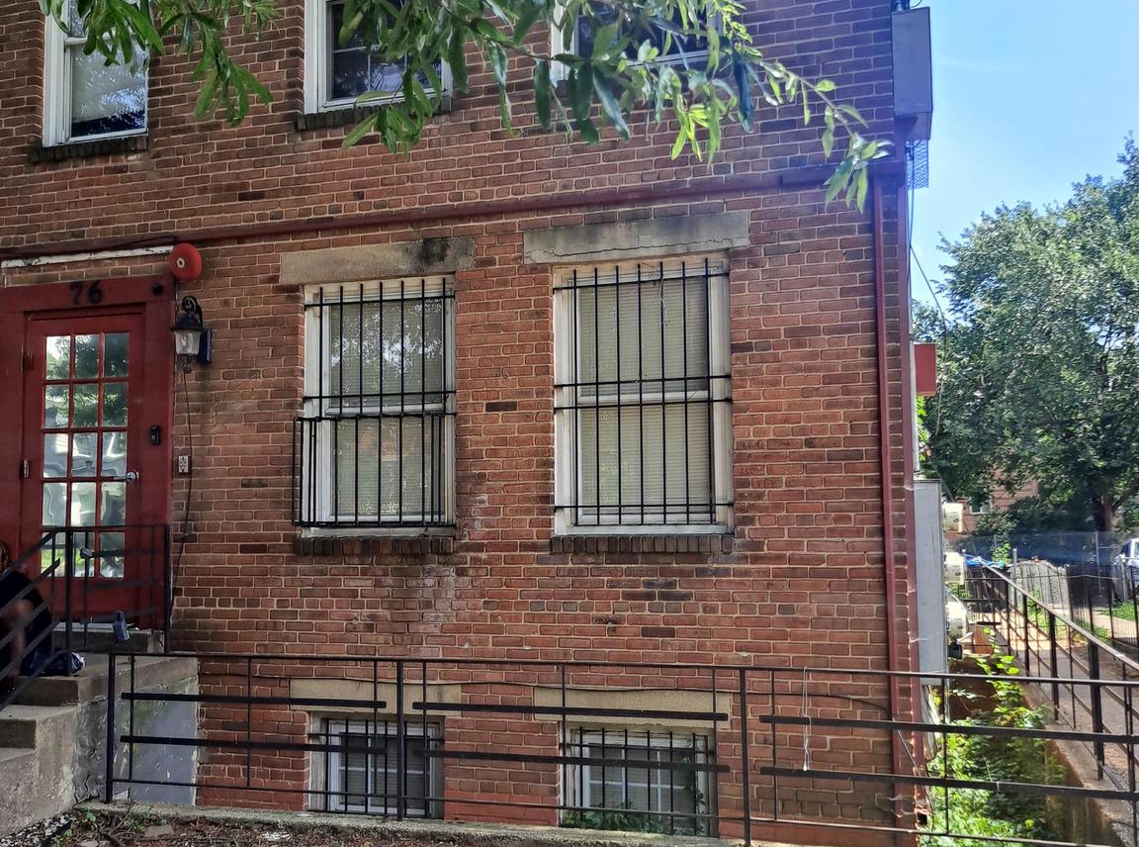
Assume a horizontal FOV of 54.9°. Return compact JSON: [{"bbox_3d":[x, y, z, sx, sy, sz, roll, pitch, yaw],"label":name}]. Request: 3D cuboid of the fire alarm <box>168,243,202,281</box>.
[{"bbox_3d":[-2.514,-1.055,7.182,0.250,0.250,0.085,-2,-5,16],"label":"fire alarm"}]

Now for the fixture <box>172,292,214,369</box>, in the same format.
[{"bbox_3d":[-2.417,-0.572,7.022,0.205,0.490,0.260,-2,-5,16],"label":"fixture"}]

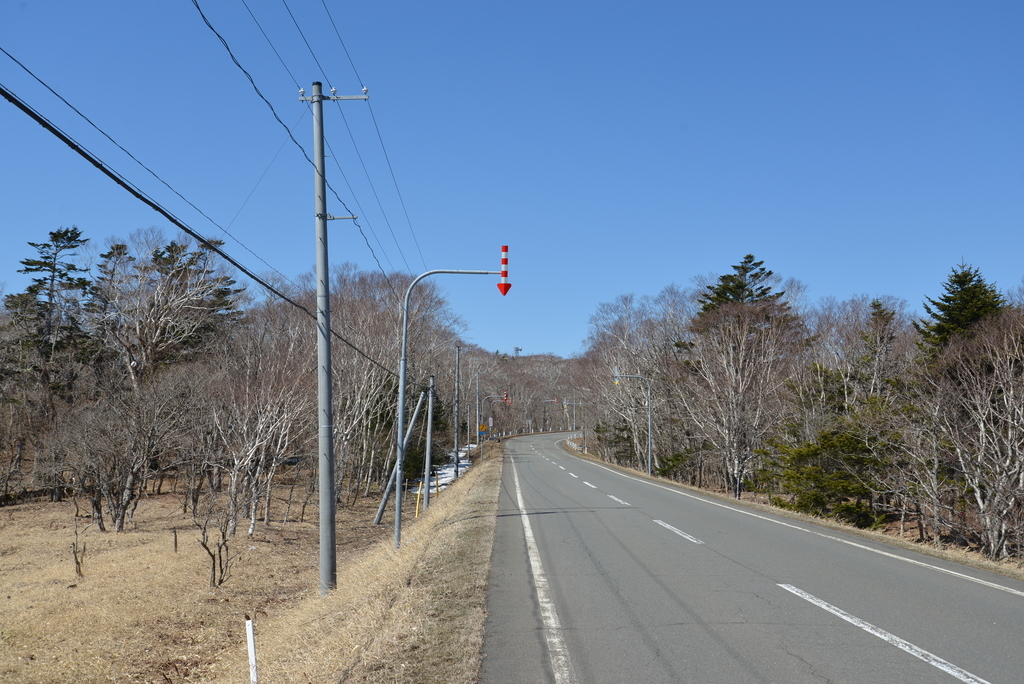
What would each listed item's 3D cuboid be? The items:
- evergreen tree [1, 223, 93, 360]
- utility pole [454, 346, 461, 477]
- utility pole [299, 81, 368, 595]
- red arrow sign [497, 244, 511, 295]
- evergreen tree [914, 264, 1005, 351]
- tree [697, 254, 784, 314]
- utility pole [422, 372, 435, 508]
[{"bbox_3d":[-24.413,1.045,52.692,5.200,14.429,5.200,0,-6,0],"label":"evergreen tree"},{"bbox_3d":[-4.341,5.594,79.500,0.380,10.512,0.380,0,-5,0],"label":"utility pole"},{"bbox_3d":[-3.750,-0.222,20.700,1.480,10.650,0.380,0,-6,0],"label":"utility pole"},{"bbox_3d":[-0.171,-1.661,23.300,0.340,1.180,0.200,0,-6,0],"label":"red arrow sign"},{"bbox_3d":[12.367,1.246,27.344,4.000,7.166,4.000,0,-6,0],"label":"evergreen tree"},{"bbox_3d":[10.064,1.245,43.492,5.600,10.265,5.600,0,-6,0],"label":"tree"},{"bbox_3d":[-3.501,4.257,42.275,0.280,5.683,0.280,2,-6,0],"label":"utility pole"}]

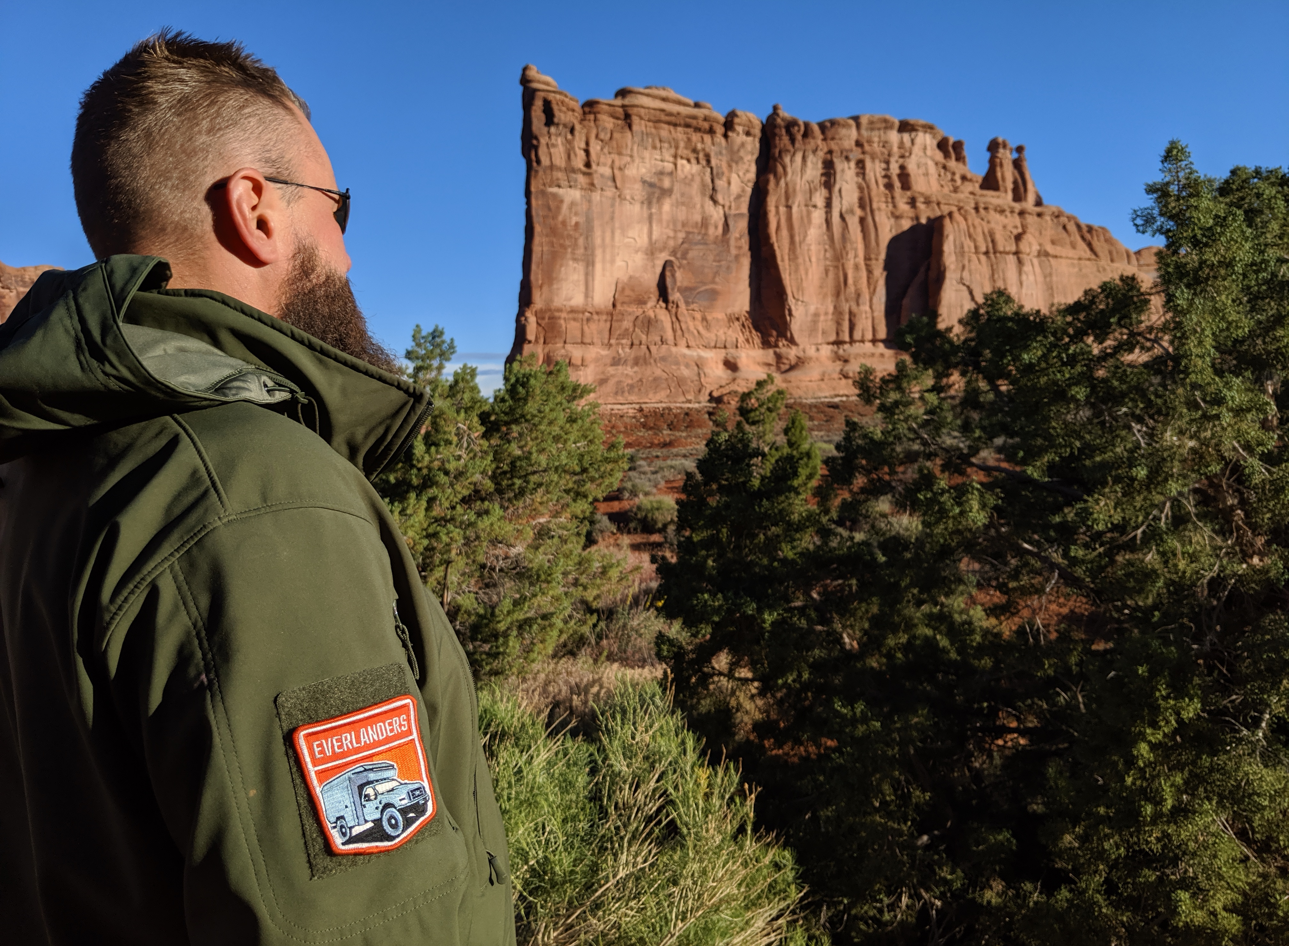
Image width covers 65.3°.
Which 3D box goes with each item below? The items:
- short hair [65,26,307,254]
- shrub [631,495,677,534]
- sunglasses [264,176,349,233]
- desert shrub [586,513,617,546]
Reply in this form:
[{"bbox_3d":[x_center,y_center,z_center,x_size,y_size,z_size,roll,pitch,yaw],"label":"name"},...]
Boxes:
[{"bbox_3d":[-0.334,-0.238,0.770,0.162,0.188,0.186,2,4,31],"label":"short hair"},{"bbox_3d":[0.154,0.661,16.200,0.780,0.641,0.720,0,3,0],"label":"shrub"},{"bbox_3d":[-0.328,-0.206,0.790,0.142,0.046,0.140,2,4,31],"label":"sunglasses"},{"bbox_3d":[-0.682,0.843,15.300,0.560,0.506,0.530,0,3,0],"label":"desert shrub"}]

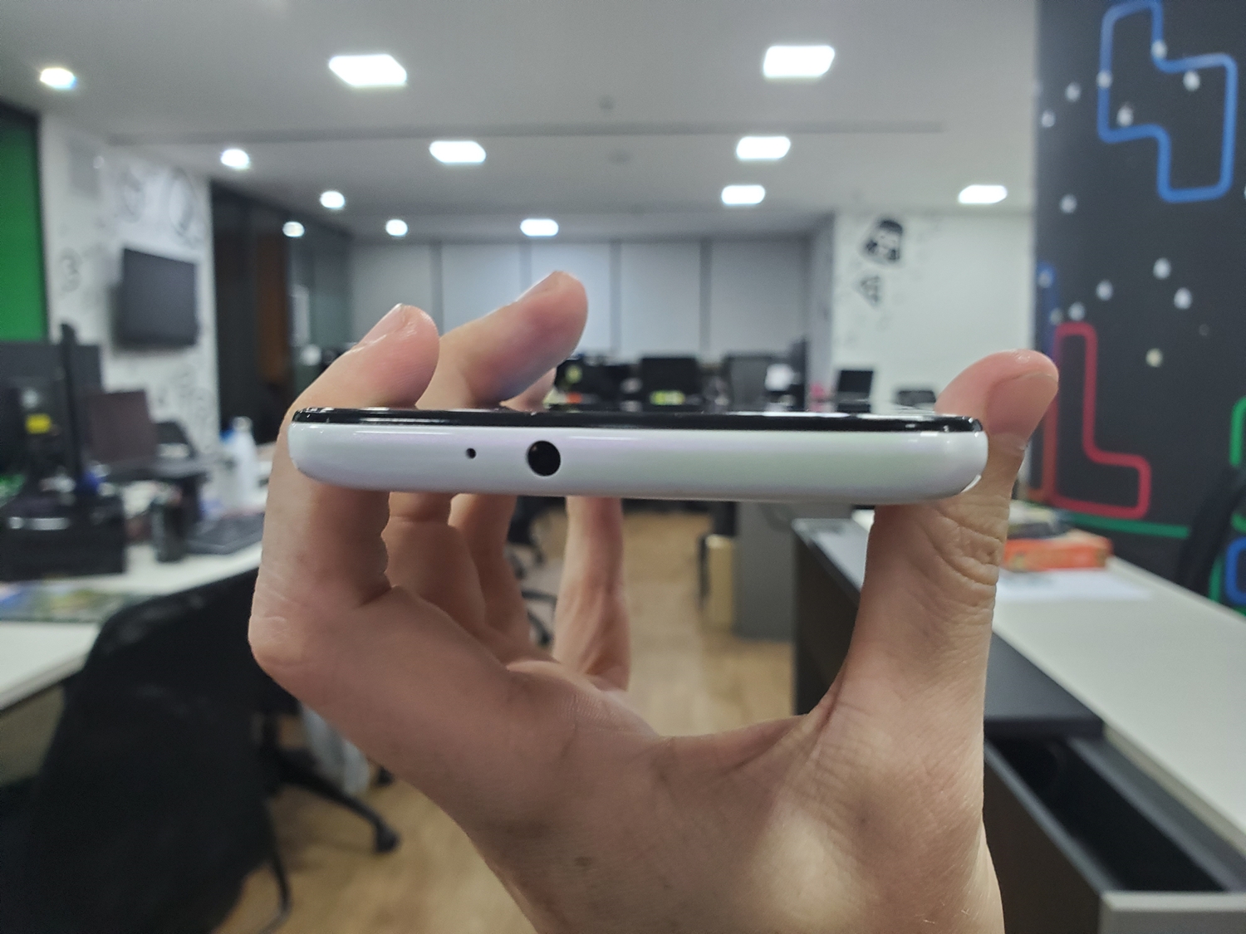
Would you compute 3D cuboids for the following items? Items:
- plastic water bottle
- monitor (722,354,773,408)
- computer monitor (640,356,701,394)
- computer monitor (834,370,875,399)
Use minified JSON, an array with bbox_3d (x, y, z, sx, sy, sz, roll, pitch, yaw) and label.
[{"bbox_3d":[-1.259,-0.018,3.100,0.100,0.290,0.100,0,7,3],"label":"plastic water bottle"},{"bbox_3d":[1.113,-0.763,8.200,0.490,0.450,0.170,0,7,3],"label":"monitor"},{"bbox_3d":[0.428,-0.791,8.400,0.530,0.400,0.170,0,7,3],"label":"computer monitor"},{"bbox_3d":[2.248,-0.790,9.100,0.370,0.320,0.160,2,7,18],"label":"computer monitor"}]

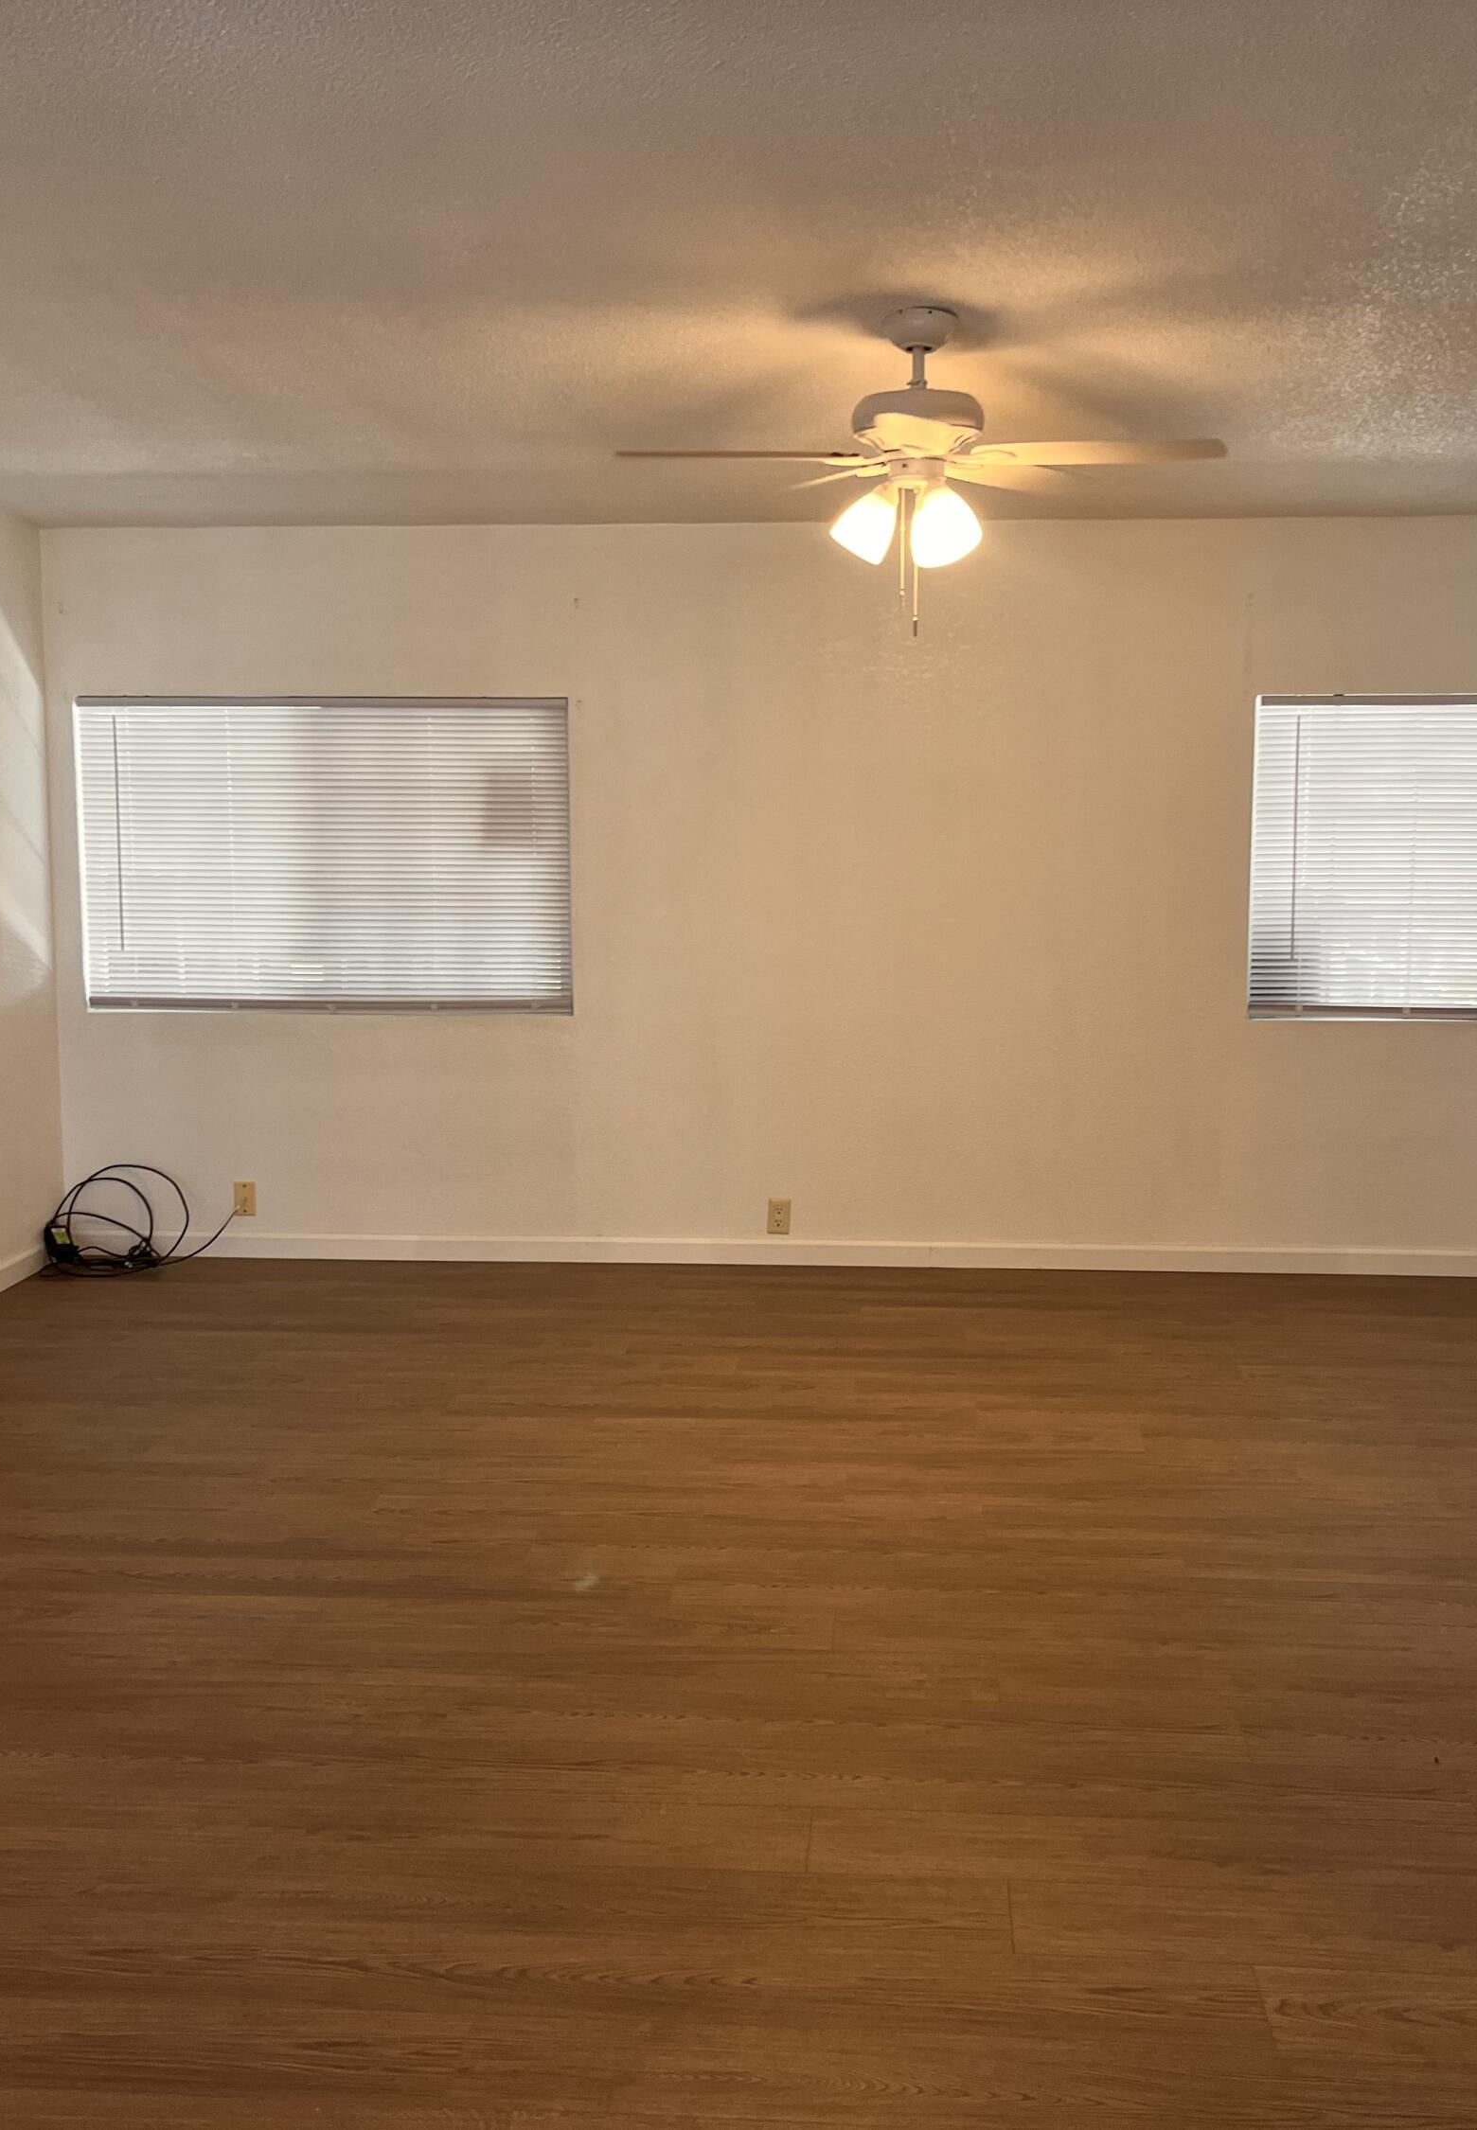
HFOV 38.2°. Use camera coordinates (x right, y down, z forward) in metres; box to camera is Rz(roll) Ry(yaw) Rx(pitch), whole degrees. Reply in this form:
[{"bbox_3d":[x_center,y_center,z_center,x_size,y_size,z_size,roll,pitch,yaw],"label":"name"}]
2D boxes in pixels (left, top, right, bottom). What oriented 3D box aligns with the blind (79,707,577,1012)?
[{"bbox_3d":[-1.290,-0.656,6.664,1.545,0.981,0.040,1,7,4],"label":"blind"}]

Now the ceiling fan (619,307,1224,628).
[{"bbox_3d":[0.382,-1.256,4.505,1.260,0.655,1.220,1,7,4],"label":"ceiling fan"}]

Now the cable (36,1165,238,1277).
[{"bbox_3d":[-1.889,0.486,6.674,0.557,0.294,0.311,1,7,4],"label":"cable"}]

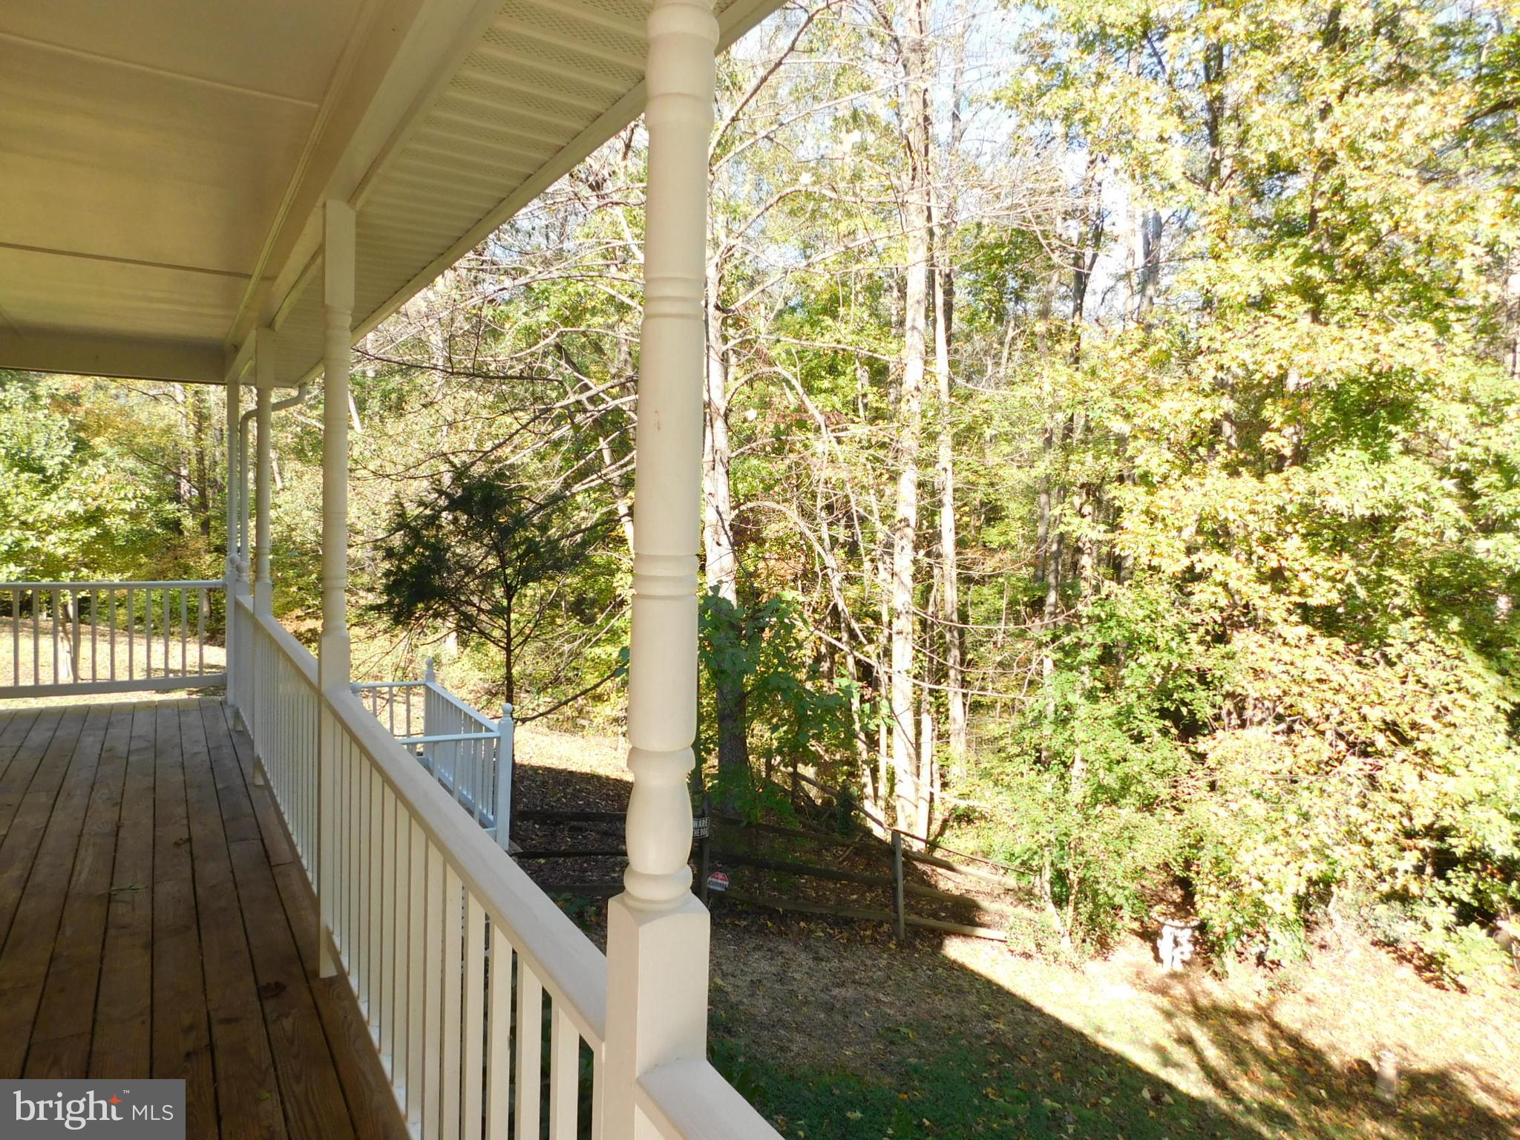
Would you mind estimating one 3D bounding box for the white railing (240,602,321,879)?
[{"bbox_3d":[-2.423,0.653,5.017,0.090,0.786,3.982,0,3,-31],"label":"white railing"}]

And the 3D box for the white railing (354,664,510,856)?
[{"bbox_3d":[-2.974,1.488,8.420,1.170,1.140,2.390,0,3,-31],"label":"white railing"}]

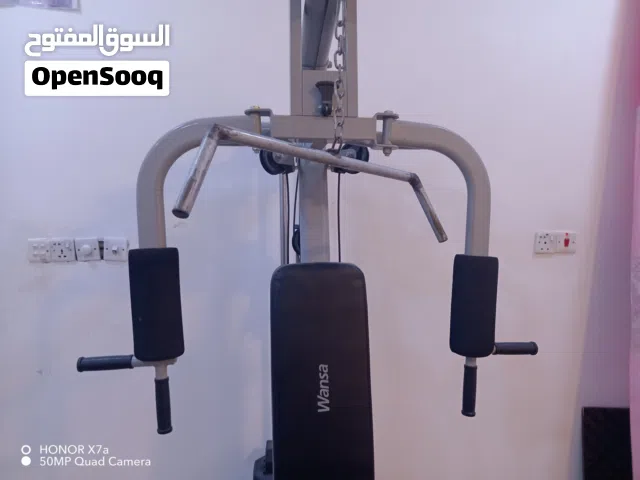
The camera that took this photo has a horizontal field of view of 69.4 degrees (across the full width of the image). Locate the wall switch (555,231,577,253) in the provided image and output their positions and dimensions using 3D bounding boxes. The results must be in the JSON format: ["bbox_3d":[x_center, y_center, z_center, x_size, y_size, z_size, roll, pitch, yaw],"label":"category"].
[{"bbox_3d":[1.002,0.011,1.877,0.086,0.086,0.018,-1,8,-5],"label":"wall switch"}]

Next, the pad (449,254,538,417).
[{"bbox_3d":[0.425,0.232,1.130,0.220,0.390,0.110,-2,8,-14],"label":"pad"}]

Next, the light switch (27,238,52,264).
[{"bbox_3d":[-1.030,0.041,1.699,0.086,0.086,0.016,-1,8,-5],"label":"light switch"}]

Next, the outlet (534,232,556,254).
[{"bbox_3d":[0.915,0.013,1.870,0.086,0.086,0.016,-1,8,-5],"label":"outlet"}]

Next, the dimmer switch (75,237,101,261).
[{"bbox_3d":[-0.858,0.036,1.707,0.086,0.086,0.030,-1,8,-5],"label":"dimmer switch"}]

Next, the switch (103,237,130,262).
[{"bbox_3d":[-0.760,0.035,1.719,0.086,0.086,0.022,-1,8,-5],"label":"switch"}]

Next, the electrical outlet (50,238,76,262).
[{"bbox_3d":[-0.947,0.038,1.706,0.086,0.086,0.016,-1,8,-5],"label":"electrical outlet"}]

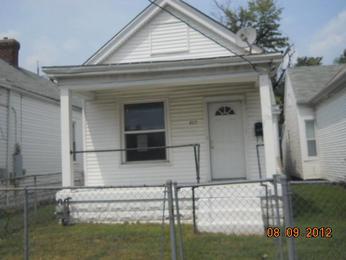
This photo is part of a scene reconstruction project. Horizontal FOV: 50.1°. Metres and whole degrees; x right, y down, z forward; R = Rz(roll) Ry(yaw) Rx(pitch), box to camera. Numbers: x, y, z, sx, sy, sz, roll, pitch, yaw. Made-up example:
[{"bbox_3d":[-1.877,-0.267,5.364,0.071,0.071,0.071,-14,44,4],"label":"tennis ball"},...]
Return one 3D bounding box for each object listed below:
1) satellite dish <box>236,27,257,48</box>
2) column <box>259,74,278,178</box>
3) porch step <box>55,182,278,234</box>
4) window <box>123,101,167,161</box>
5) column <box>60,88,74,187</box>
[{"bbox_3d":[1.715,-2.149,8.600,0.510,0.510,0.300,-7,-6,39],"label":"satellite dish"},{"bbox_3d":[2.106,-0.037,8.248,0.200,2.400,0.200,-4,-5,9],"label":"column"},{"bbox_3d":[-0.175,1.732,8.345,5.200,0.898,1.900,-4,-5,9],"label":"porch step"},{"bbox_3d":[-0.758,0.041,9.975,1.110,1.570,0.100,-4,-5,9],"label":"window"},{"bbox_3d":[-2.554,0.240,8.980,0.200,2.420,0.200,-4,-5,9],"label":"column"}]

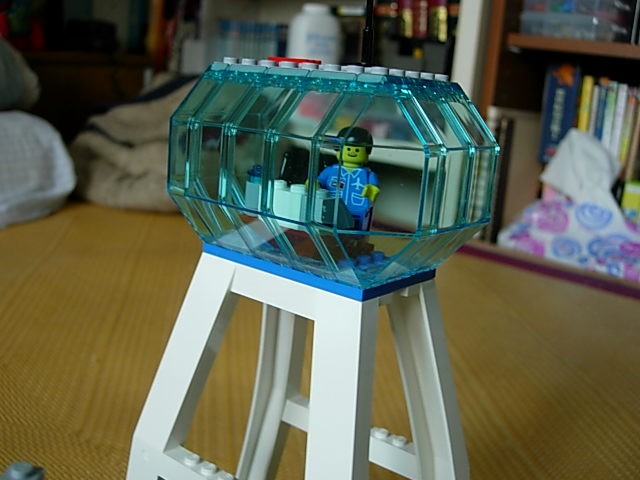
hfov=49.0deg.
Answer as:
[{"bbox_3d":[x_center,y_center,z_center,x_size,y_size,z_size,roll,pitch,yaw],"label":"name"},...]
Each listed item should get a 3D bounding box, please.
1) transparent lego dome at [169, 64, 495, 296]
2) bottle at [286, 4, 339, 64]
[{"bbox_3d":[-0.003,-0.023,0.214,0.096,0.059,0.058,14,15,37],"label":"transparent lego dome"},{"bbox_3d":[-0.012,-0.275,1.078,0.079,0.165,0.072,2,13,-11],"label":"bottle"}]

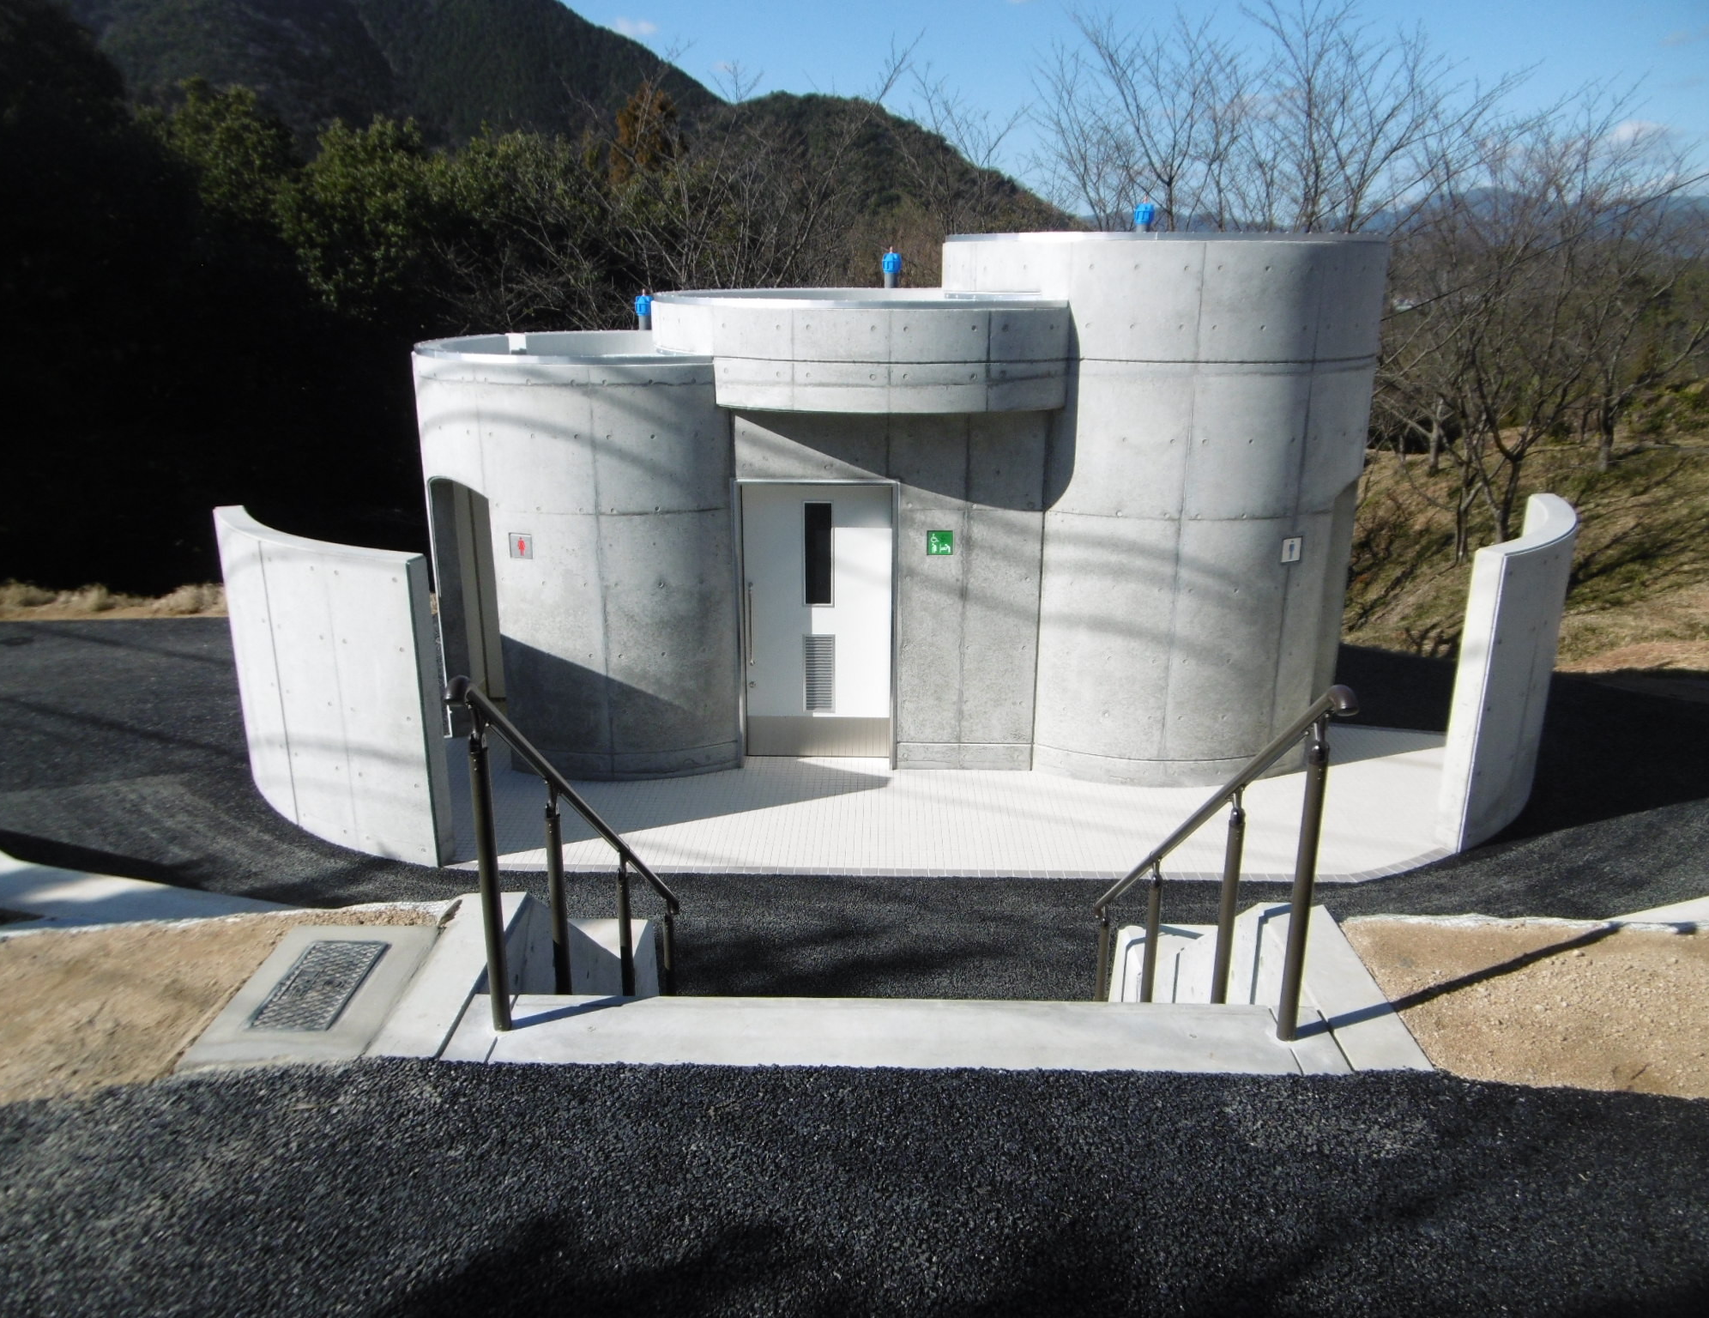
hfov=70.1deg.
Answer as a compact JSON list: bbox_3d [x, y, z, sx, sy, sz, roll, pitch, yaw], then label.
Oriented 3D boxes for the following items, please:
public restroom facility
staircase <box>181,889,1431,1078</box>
[{"bbox_3d":[0.256,-1.324,9.442,6.920,3.550,3.520,0,18,1],"label":"public restroom facility"},{"bbox_3d":[-0.055,1.259,4.049,2.710,1.590,2.390,0,18,1],"label":"staircase"}]

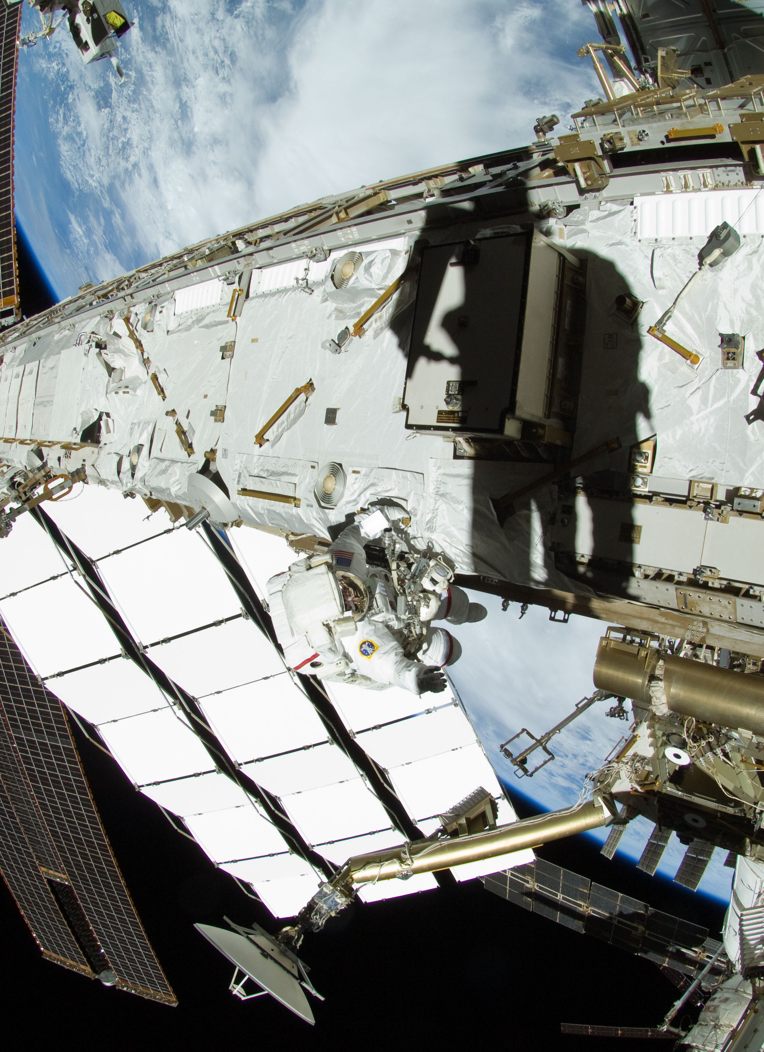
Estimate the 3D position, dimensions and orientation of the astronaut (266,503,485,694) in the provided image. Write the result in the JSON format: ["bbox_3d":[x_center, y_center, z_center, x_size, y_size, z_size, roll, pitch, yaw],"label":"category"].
[{"bbox_3d":[0.060,0.455,4.120,0.950,1.400,1.050,-7,94,31],"label":"astronaut"}]

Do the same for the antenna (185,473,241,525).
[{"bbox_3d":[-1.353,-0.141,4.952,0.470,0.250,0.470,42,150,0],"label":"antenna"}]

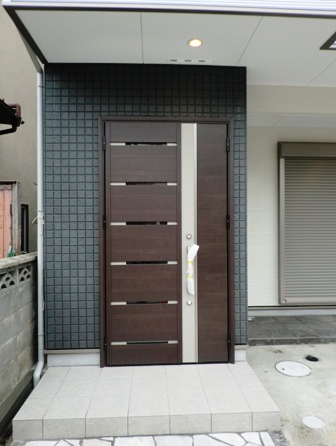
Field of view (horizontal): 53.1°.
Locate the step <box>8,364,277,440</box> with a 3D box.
[{"bbox_3d":[-0.154,1.442,2.810,1.910,0.150,0.810,0,2,-3],"label":"step"}]

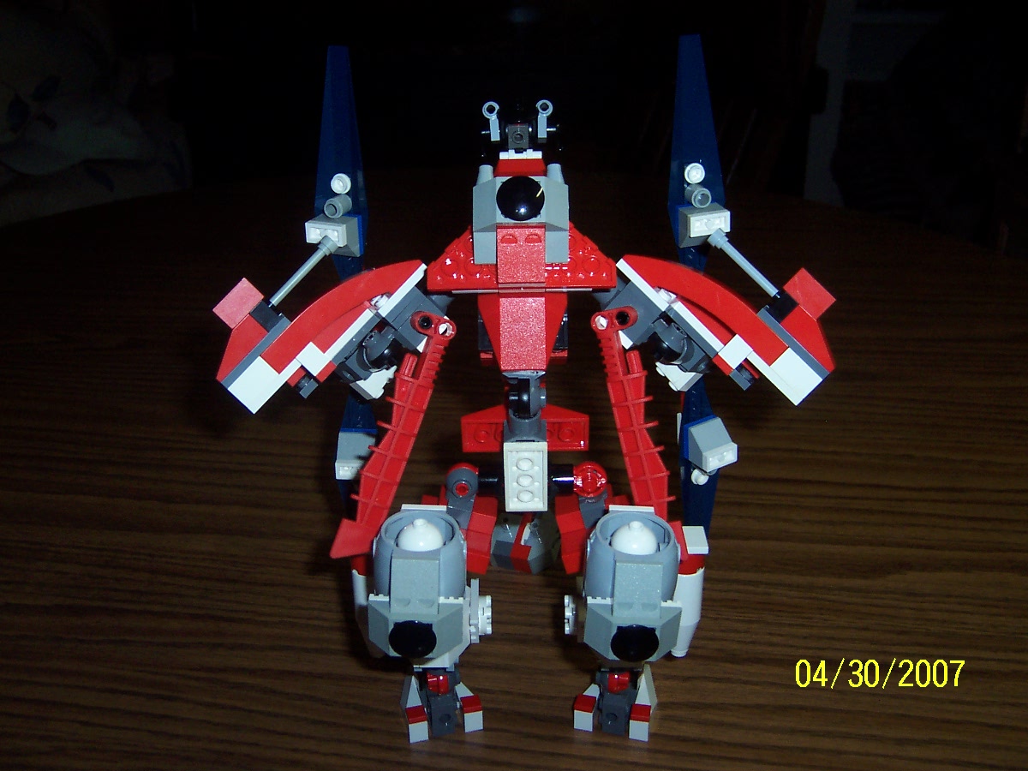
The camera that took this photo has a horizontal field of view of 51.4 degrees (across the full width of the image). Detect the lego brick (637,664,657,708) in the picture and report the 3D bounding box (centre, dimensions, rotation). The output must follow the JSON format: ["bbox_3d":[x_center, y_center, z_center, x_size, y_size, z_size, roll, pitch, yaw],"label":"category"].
[{"bbox_3d":[0.061,0.138,0.491,0.011,0.010,0.022,5,25,13],"label":"lego brick"}]

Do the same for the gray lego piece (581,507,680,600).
[{"bbox_3d":[0.040,0.058,0.368,0.032,0.021,0.031,0,29,0],"label":"gray lego piece"}]

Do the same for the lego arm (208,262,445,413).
[{"bbox_3d":[-0.066,-0.018,0.388,0.080,0.053,0.024,0,10,0],"label":"lego arm"}]

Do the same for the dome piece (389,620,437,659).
[{"bbox_3d":[-0.034,0.086,0.357,0.016,0.016,0.006,0,29,0],"label":"dome piece"}]

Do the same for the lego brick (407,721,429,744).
[{"bbox_3d":[-0.042,0.149,0.468,0.008,0.010,0.009,-7,25,-13],"label":"lego brick"}]

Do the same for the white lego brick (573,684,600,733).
[{"bbox_3d":[0.031,0.135,0.449,0.008,0.013,0.015,7,30,12],"label":"white lego brick"}]

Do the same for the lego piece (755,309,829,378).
[{"bbox_3d":[0.099,-0.015,0.378,0.004,0.032,0.011,-45,4,3],"label":"lego piece"}]

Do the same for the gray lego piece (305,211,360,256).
[{"bbox_3d":[-0.072,-0.058,0.425,0.016,0.016,0.013,9,26,18],"label":"gray lego piece"}]

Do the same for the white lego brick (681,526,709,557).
[{"bbox_3d":[0.073,0.062,0.429,0.008,0.003,0.016,0,25,1],"label":"white lego brick"}]

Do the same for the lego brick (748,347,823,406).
[{"bbox_3d":[0.096,-0.006,0.378,0.013,0.024,0.011,-45,4,3],"label":"lego brick"}]

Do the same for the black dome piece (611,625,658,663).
[{"bbox_3d":[0.040,0.085,0.351,0.016,0.016,0.006,-1,25,0],"label":"black dome piece"}]

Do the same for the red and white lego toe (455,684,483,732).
[{"bbox_3d":[-0.020,0.143,0.478,0.009,0.013,0.019,-7,25,-13],"label":"red and white lego toe"}]

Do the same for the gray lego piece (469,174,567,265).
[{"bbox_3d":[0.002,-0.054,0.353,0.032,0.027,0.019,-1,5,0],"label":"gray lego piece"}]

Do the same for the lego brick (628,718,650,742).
[{"bbox_3d":[0.055,0.148,0.468,0.008,0.010,0.009,5,25,13],"label":"lego brick"}]

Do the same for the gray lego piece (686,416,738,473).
[{"bbox_3d":[0.085,0.025,0.456,0.016,0.016,0.013,-17,29,-24],"label":"gray lego piece"}]

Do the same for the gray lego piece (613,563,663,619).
[{"bbox_3d":[0.042,0.068,0.358,0.016,0.017,0.010,-1,25,0],"label":"gray lego piece"}]

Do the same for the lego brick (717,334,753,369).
[{"bbox_3d":[0.078,-0.012,0.376,0.010,0.008,0.008,-45,4,3],"label":"lego brick"}]

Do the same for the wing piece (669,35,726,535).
[{"bbox_3d":[0.078,-0.028,0.455,0.024,0.236,0.013,-5,29,3],"label":"wing piece"}]

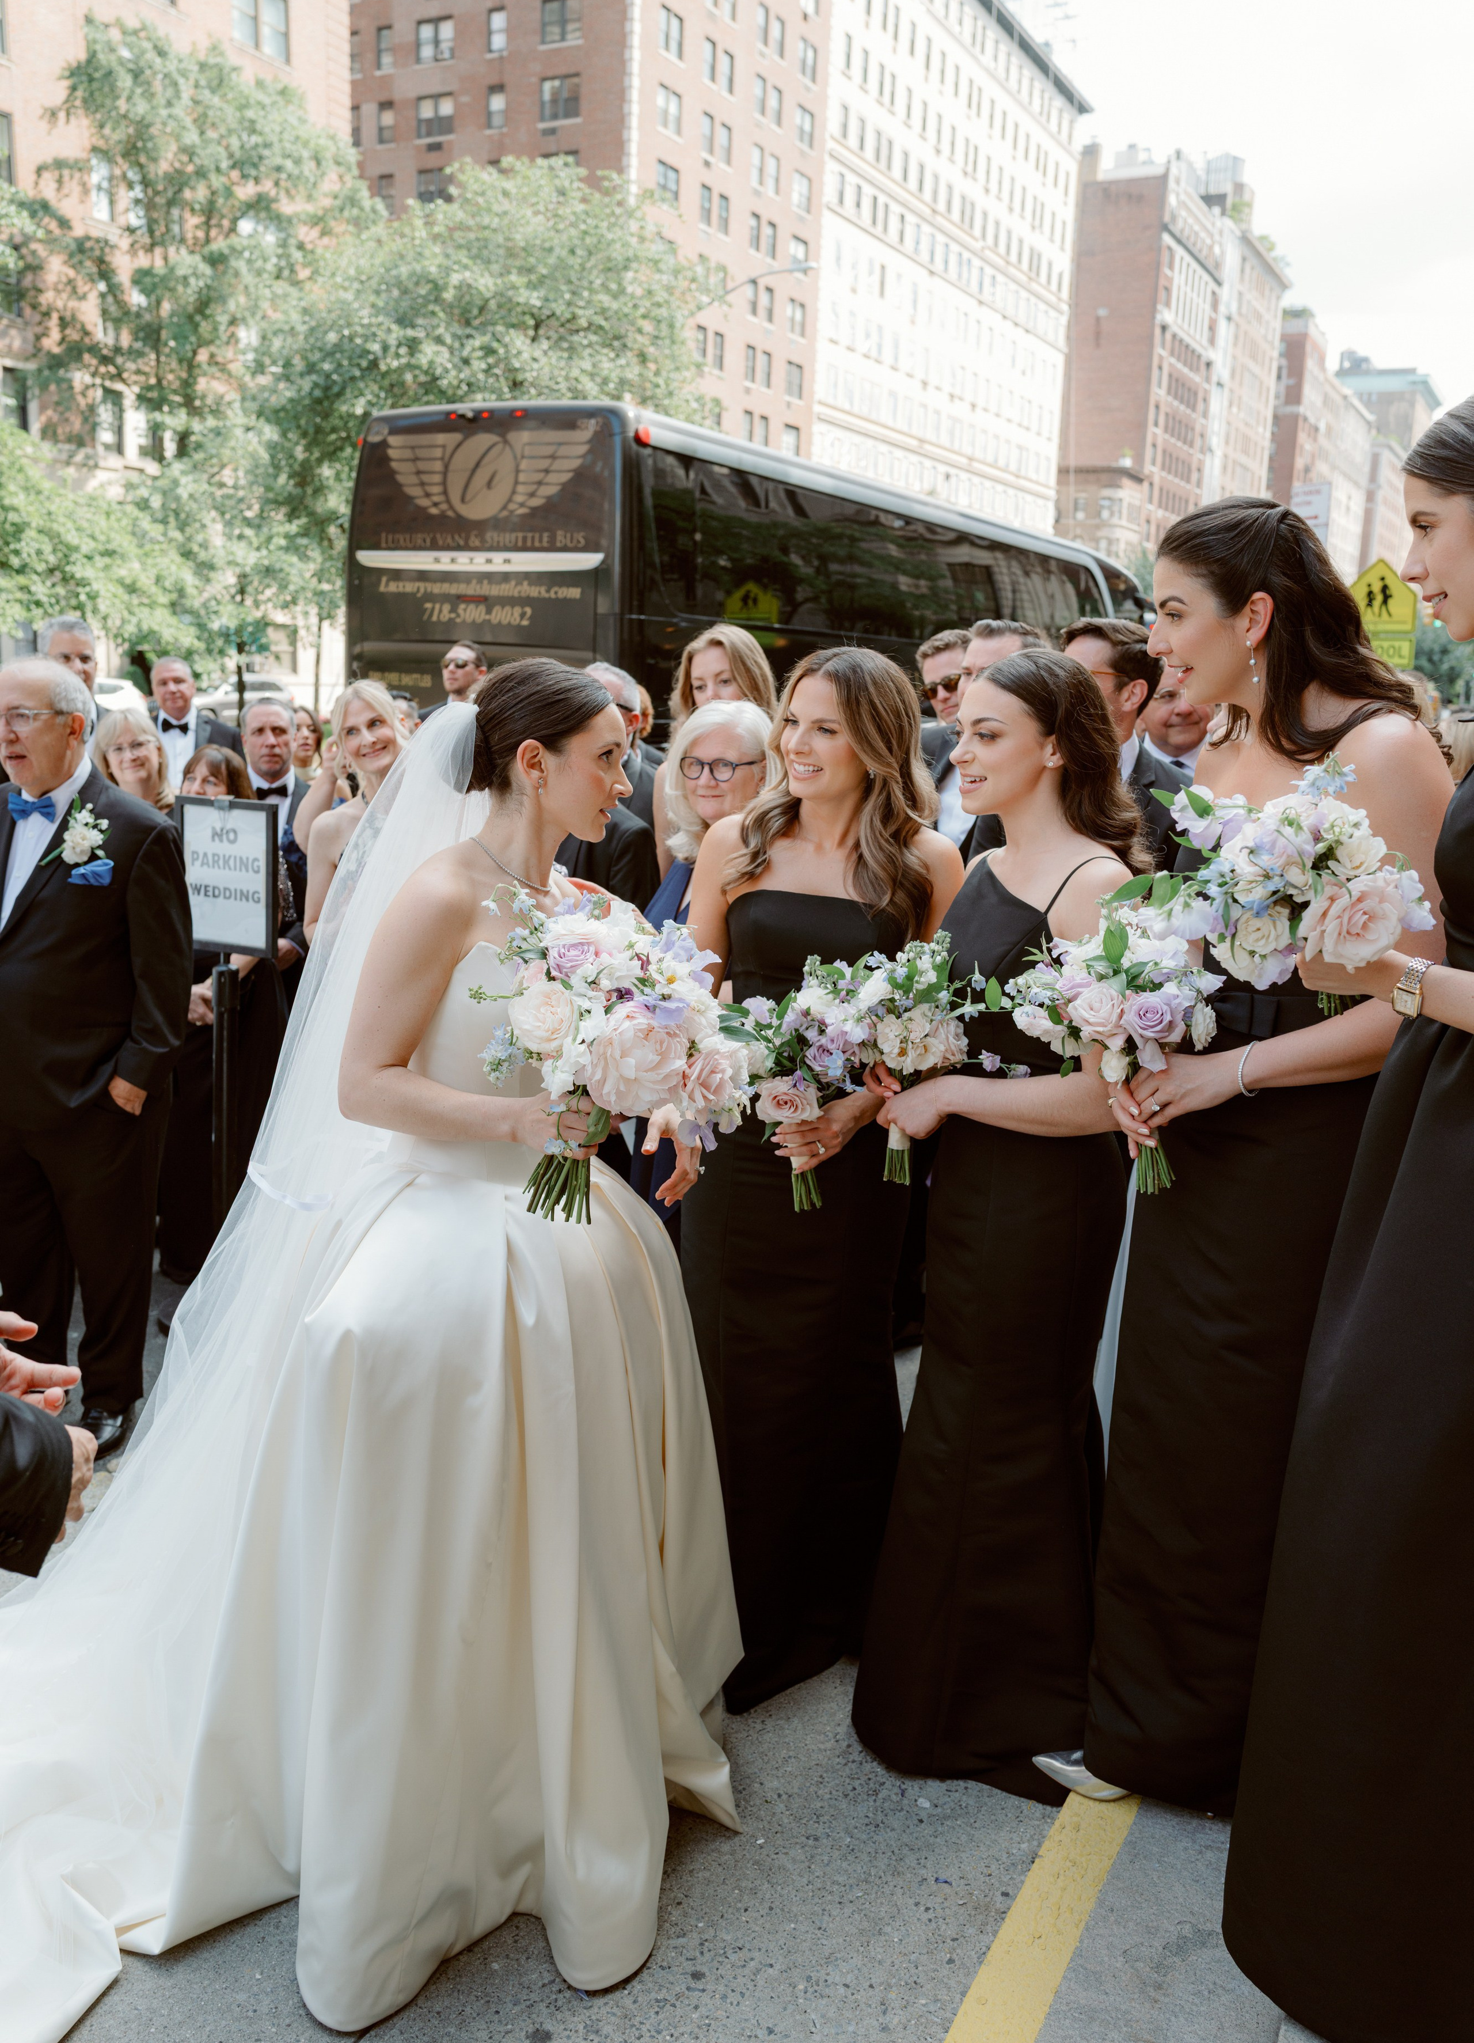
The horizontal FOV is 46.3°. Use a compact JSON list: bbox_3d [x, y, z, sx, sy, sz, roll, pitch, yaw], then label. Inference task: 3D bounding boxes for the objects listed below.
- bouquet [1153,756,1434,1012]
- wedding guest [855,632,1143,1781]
[{"bbox_3d":[0.538,-0.127,1.670,0.235,0.270,0.220,15,37,44],"label":"bouquet"},{"bbox_3d":[0.393,0.318,2.560,0.400,1.690,0.420,-5,13,-33],"label":"wedding guest"}]

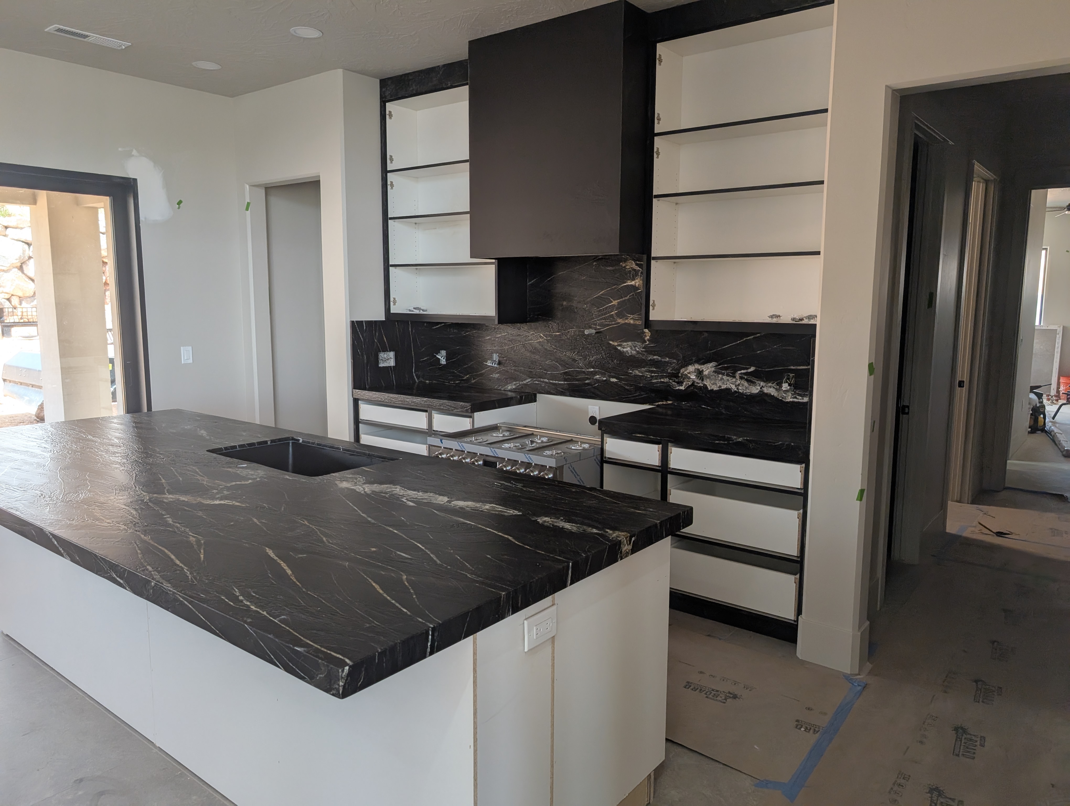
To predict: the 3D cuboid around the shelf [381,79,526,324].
[{"bbox_3d":[-0.546,-1.306,5.052,1.045,1.510,0.320,6,10,37],"label":"shelf"}]

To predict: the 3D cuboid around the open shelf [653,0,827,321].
[{"bbox_3d":[1.104,-1.114,3.796,1.030,1.495,0.320,6,10,37],"label":"open shelf"}]

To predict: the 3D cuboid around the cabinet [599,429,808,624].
[{"bbox_3d":[0.984,0.570,3.927,1.110,0.833,0.620,6,10,37],"label":"cabinet"}]

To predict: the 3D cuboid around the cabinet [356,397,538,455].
[{"bbox_3d":[-0.621,0.390,5.149,1.070,0.833,0.620,6,10,37],"label":"cabinet"}]

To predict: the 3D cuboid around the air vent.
[{"bbox_3d":[-2.563,-2.098,4.279,0.146,0.020,0.403,6,10,37],"label":"air vent"}]

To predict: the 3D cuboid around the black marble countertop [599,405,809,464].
[{"bbox_3d":[0.975,0.132,3.860,1.120,0.054,0.650,6,10,37],"label":"black marble countertop"}]

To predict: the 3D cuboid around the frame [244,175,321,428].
[{"bbox_3d":[-1.792,-0.417,5.555,0.940,2.420,0.145,6,10,37],"label":"frame"}]

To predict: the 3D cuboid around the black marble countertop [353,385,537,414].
[{"bbox_3d":[-0.627,-0.048,5.081,1.085,0.054,0.650,6,10,37],"label":"black marble countertop"}]

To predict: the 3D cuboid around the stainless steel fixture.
[{"bbox_3d":[-0.073,0.583,4.190,0.910,0.805,0.680,6,10,37],"label":"stainless steel fixture"}]

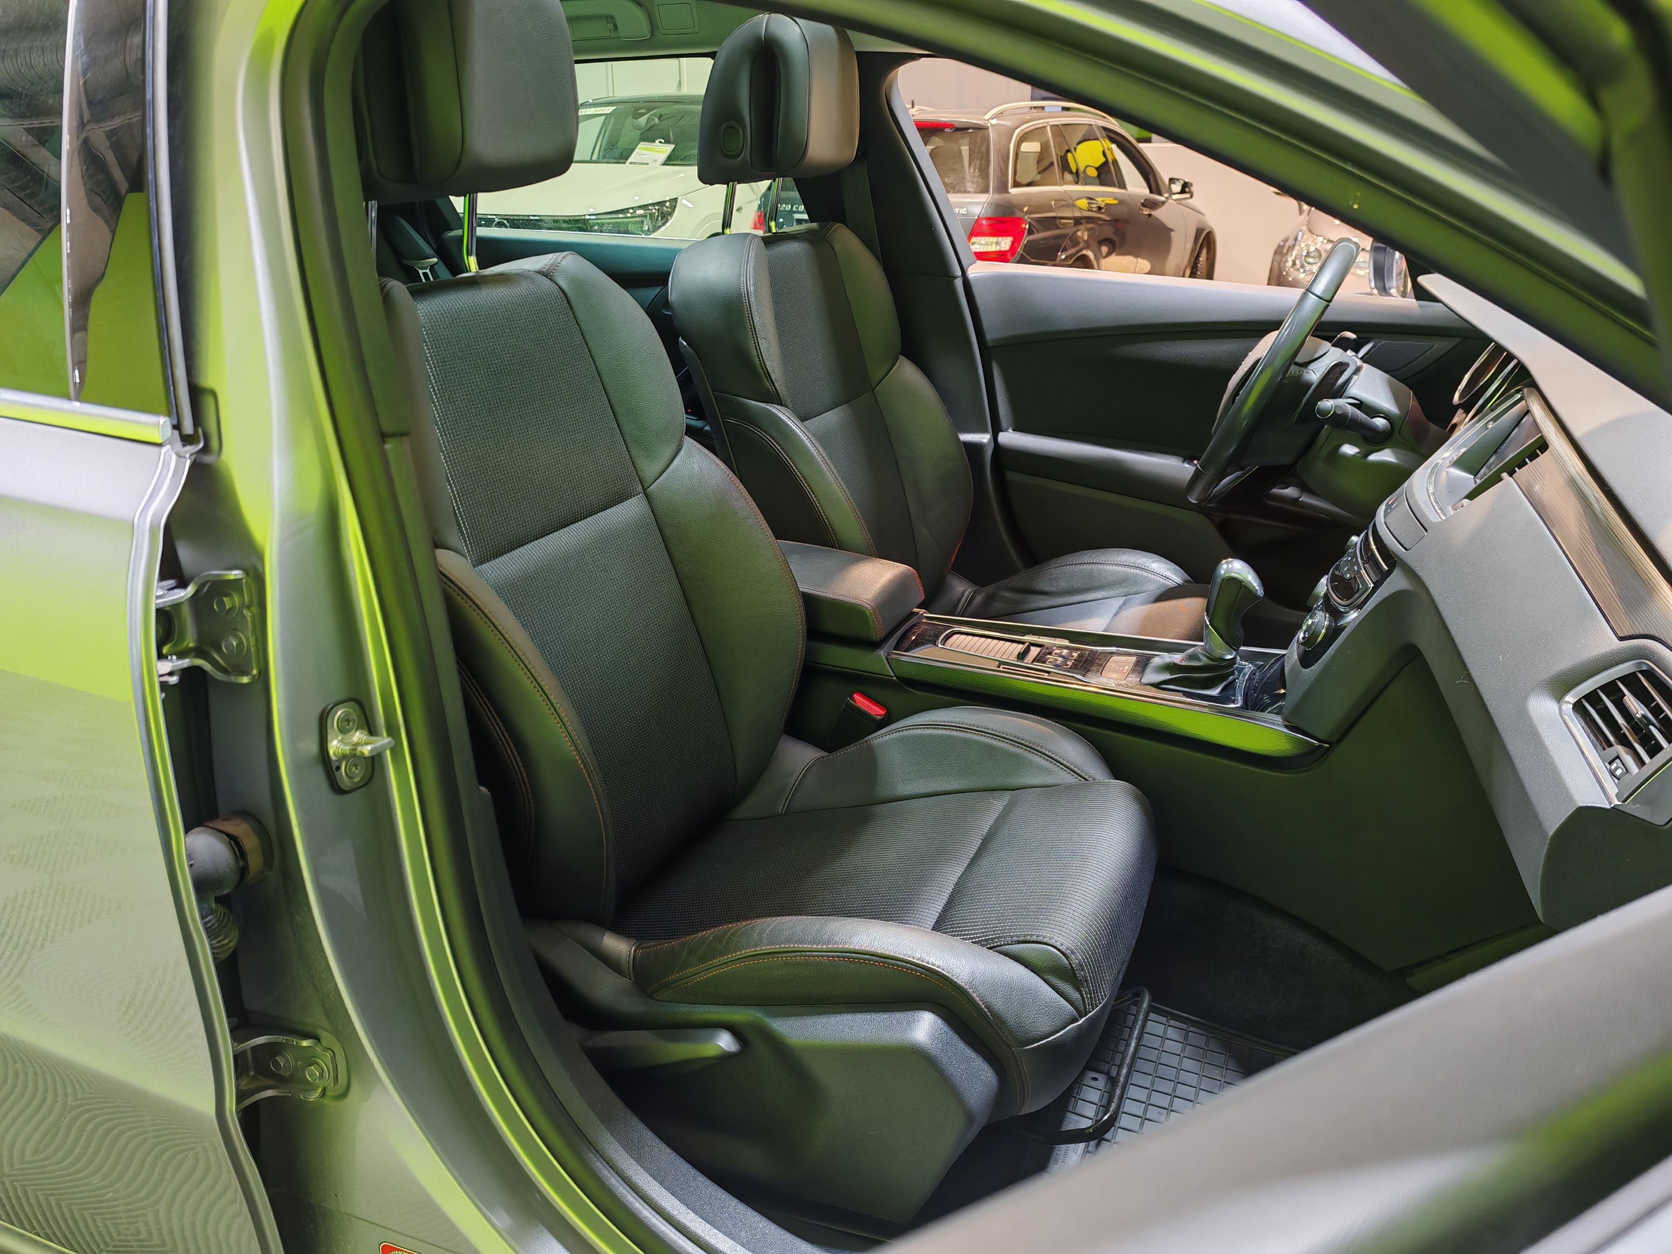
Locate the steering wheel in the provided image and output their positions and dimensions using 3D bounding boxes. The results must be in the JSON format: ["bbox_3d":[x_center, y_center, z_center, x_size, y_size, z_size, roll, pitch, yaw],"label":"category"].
[{"bbox_3d":[0.590,-0.323,1.733,0.120,0.380,0.380,31,28,12],"label":"steering wheel"}]

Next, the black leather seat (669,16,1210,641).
[{"bbox_3d":[0.204,-0.323,1.911,0.840,1.050,0.540,8,21,22],"label":"black leather seat"}]

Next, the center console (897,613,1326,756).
[{"bbox_3d":[0.319,0.070,1.571,0.510,0.085,0.210,8,21,22],"label":"center console"}]

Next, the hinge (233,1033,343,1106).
[{"bbox_3d":[-0.451,0.361,1.059,0.100,0.060,0.050,-4,20,-11],"label":"hinge"}]

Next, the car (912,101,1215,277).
[{"bbox_3d":[1.292,-2.807,9.161,1.820,1.480,4.600,11,23,28],"label":"car"}]

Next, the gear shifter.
[{"bbox_3d":[0.418,-0.005,1.498,0.125,0.160,0.085,8,21,22],"label":"gear shifter"}]

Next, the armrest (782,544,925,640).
[{"bbox_3d":[-0.048,-0.048,1.698,0.300,0.075,0.175,8,21,22],"label":"armrest"}]

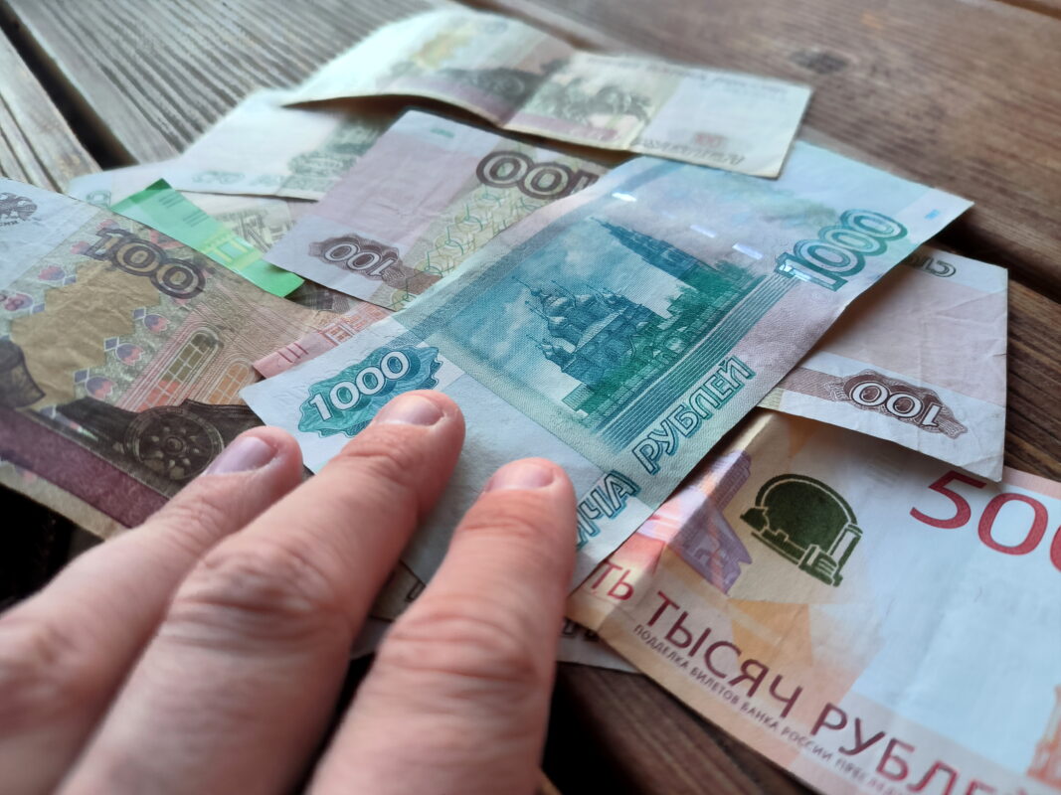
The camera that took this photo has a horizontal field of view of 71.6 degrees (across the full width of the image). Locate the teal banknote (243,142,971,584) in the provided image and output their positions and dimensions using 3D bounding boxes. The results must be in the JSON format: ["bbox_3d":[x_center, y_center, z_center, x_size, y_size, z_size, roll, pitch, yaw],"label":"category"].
[{"bbox_3d":[0.026,-0.023,0.156,0.156,0.009,0.069,-36,55,-29],"label":"teal banknote"}]

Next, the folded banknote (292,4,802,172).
[{"bbox_3d":[0.005,-0.096,0.223,0.148,0.011,0.065,15,48,15],"label":"folded banknote"}]

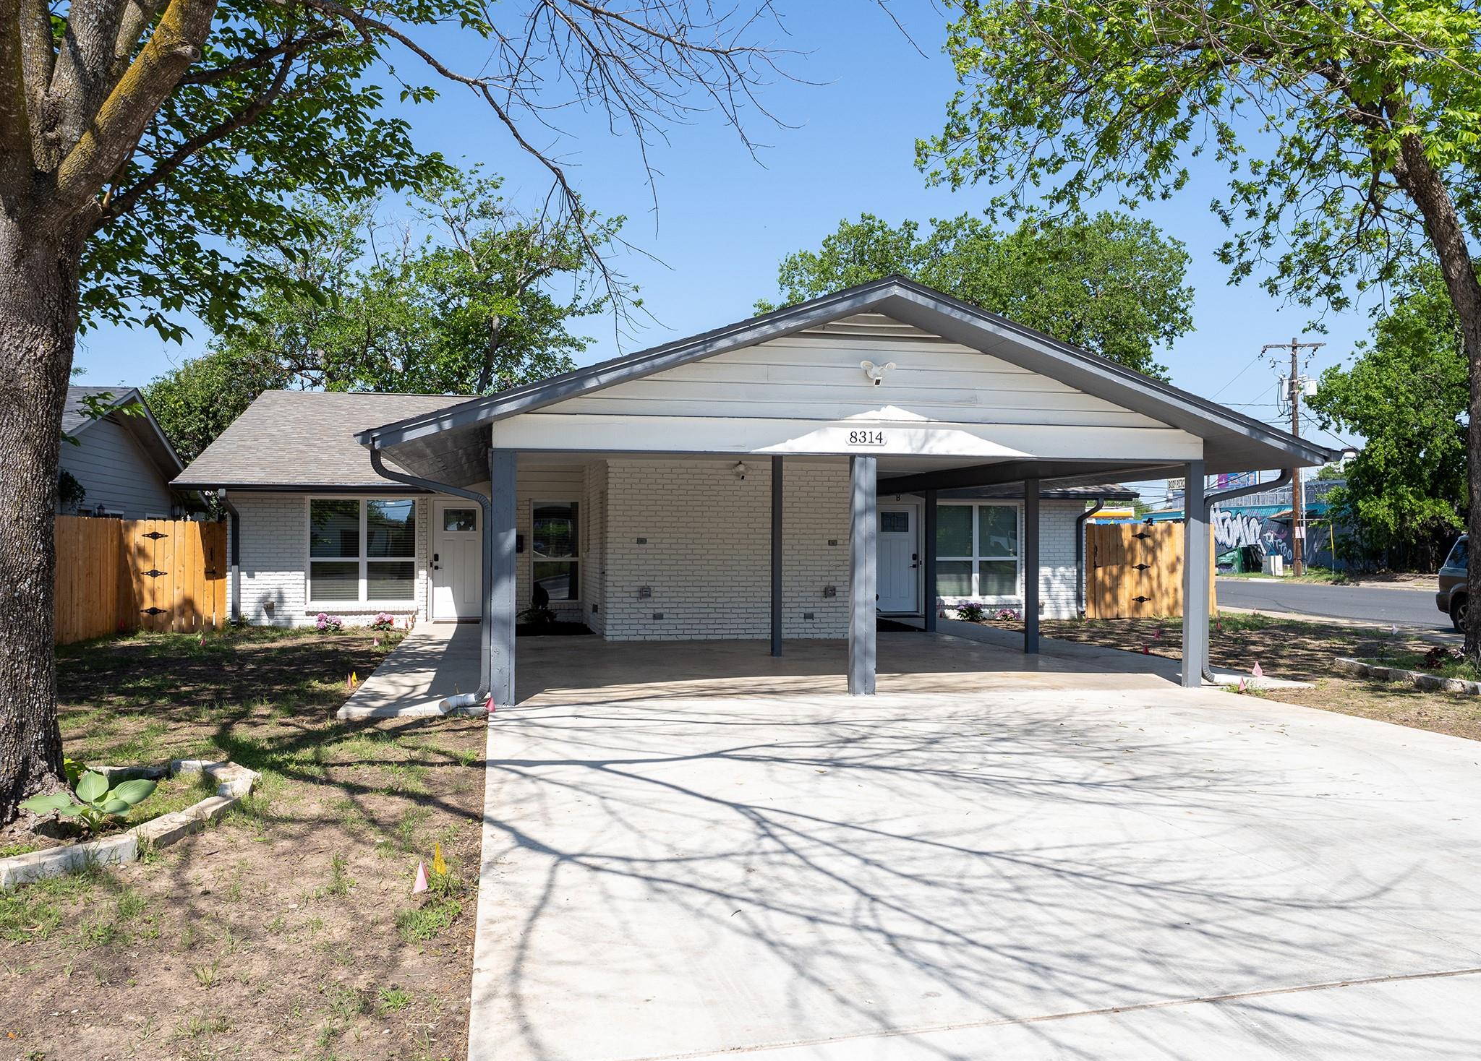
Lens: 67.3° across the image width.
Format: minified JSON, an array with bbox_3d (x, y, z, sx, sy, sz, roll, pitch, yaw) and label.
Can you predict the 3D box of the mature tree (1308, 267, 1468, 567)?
[{"bbox_3d":[28.321,-4.751,47.936,8.240,13.520,8.000,0,-1,-12],"label":"mature tree"}]

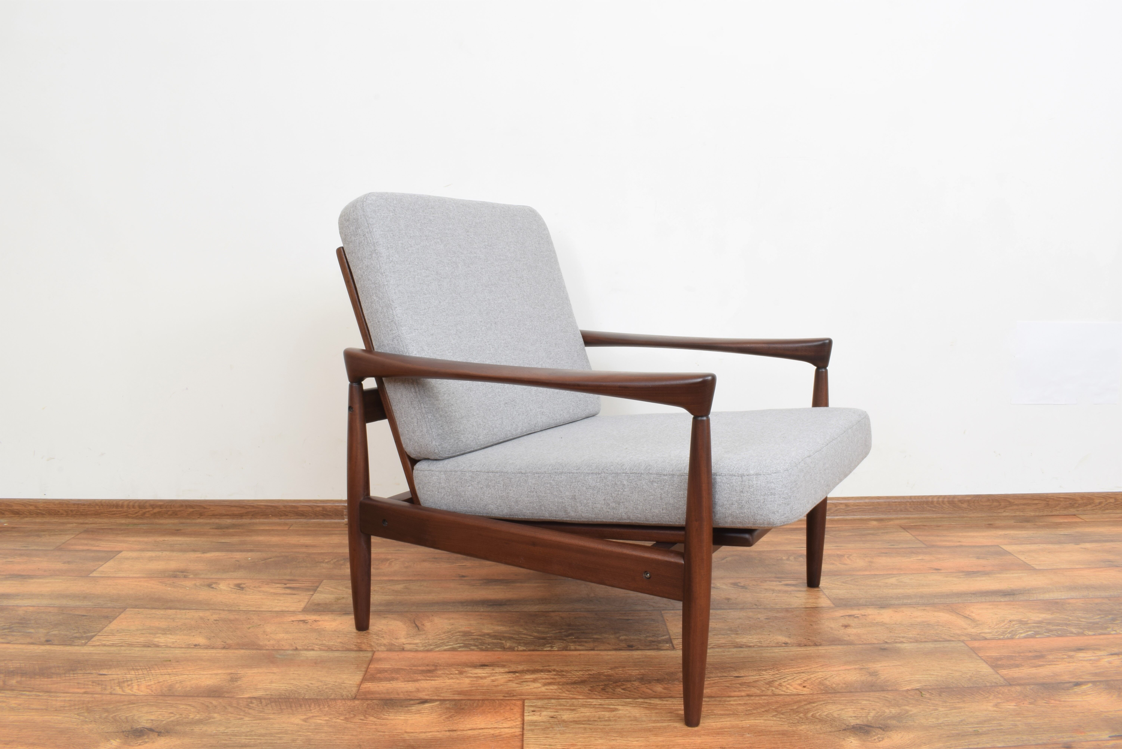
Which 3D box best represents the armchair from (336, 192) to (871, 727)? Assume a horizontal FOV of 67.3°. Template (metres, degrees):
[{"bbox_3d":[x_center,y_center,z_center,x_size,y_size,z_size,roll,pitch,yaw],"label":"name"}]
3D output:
[{"bbox_3d":[0.092,0.063,1.760,0.972,0.871,0.723,5,10,32],"label":"armchair"}]

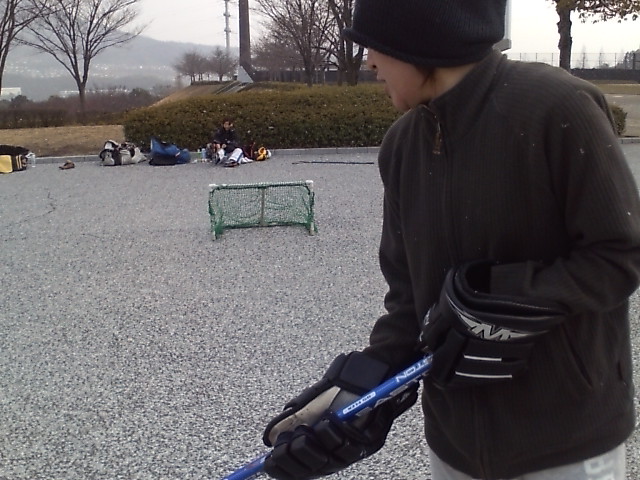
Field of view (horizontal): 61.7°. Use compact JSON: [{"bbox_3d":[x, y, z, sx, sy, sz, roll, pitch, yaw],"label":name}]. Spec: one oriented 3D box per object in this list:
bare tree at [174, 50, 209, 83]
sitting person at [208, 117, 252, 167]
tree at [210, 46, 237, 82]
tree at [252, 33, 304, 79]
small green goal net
[{"bbox_3d":[-12.941,-17.372,54.000,3.420,3.220,3.200,-3,18,-12],"label":"bare tree"},{"bbox_3d":[-1.521,-1.673,8.910,0.680,0.760,0.850,-2,18,-9],"label":"sitting person"},{"bbox_3d":[-9.618,-17.624,54.000,2.820,3.730,3.000,-2,18,-9],"label":"tree"},{"bbox_3d":[-3.870,-16.785,50.000,4.850,4.380,4.800,0,18,-4],"label":"tree"},{"bbox_3d":[-0.559,-0.326,5.149,0.950,0.530,0.400,-2,18,-10],"label":"small green goal net"}]

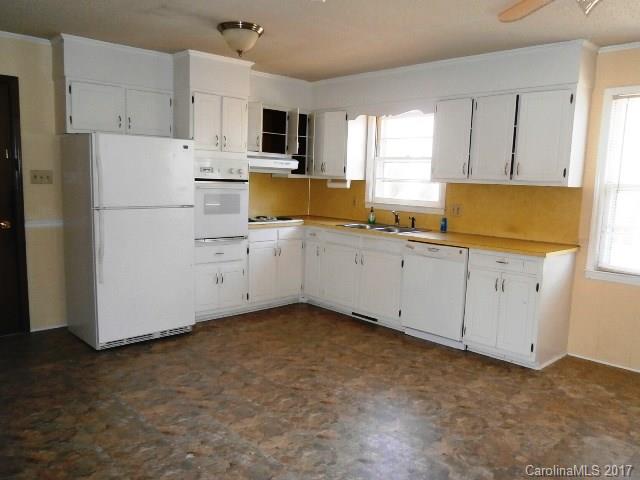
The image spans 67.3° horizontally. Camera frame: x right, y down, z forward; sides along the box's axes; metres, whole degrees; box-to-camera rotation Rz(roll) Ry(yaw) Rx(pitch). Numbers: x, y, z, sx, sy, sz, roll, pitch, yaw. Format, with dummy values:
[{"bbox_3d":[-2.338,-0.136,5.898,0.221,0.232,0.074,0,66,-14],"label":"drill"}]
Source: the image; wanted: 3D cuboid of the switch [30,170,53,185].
[{"bbox_3d":[-2.426,-0.547,4.201,0.167,0.114,0.014,-6,10,-42],"label":"switch"}]

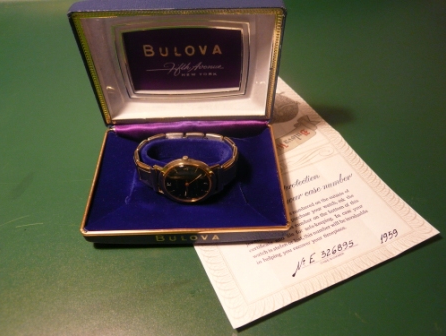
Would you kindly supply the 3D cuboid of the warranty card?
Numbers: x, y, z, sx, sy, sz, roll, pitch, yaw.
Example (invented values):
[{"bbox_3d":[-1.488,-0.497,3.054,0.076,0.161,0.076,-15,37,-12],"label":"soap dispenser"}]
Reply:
[{"bbox_3d":[0.030,-0.006,0.286,0.147,0.005,0.217,-18,50,-16],"label":"warranty card"}]

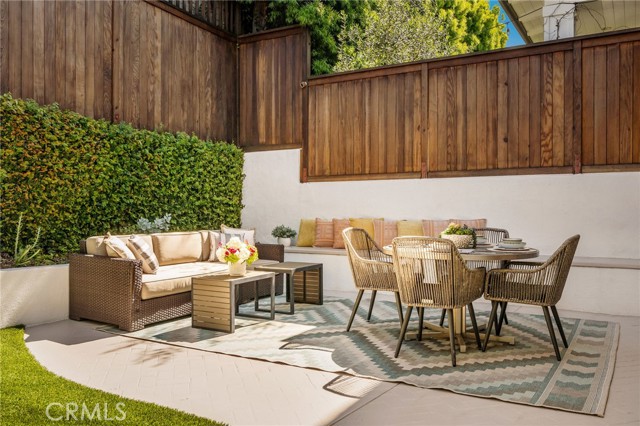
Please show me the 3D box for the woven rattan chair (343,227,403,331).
[{"bbox_3d":[0.536,0.584,4.676,0.663,0.861,0.562,0,1,31],"label":"woven rattan chair"}]

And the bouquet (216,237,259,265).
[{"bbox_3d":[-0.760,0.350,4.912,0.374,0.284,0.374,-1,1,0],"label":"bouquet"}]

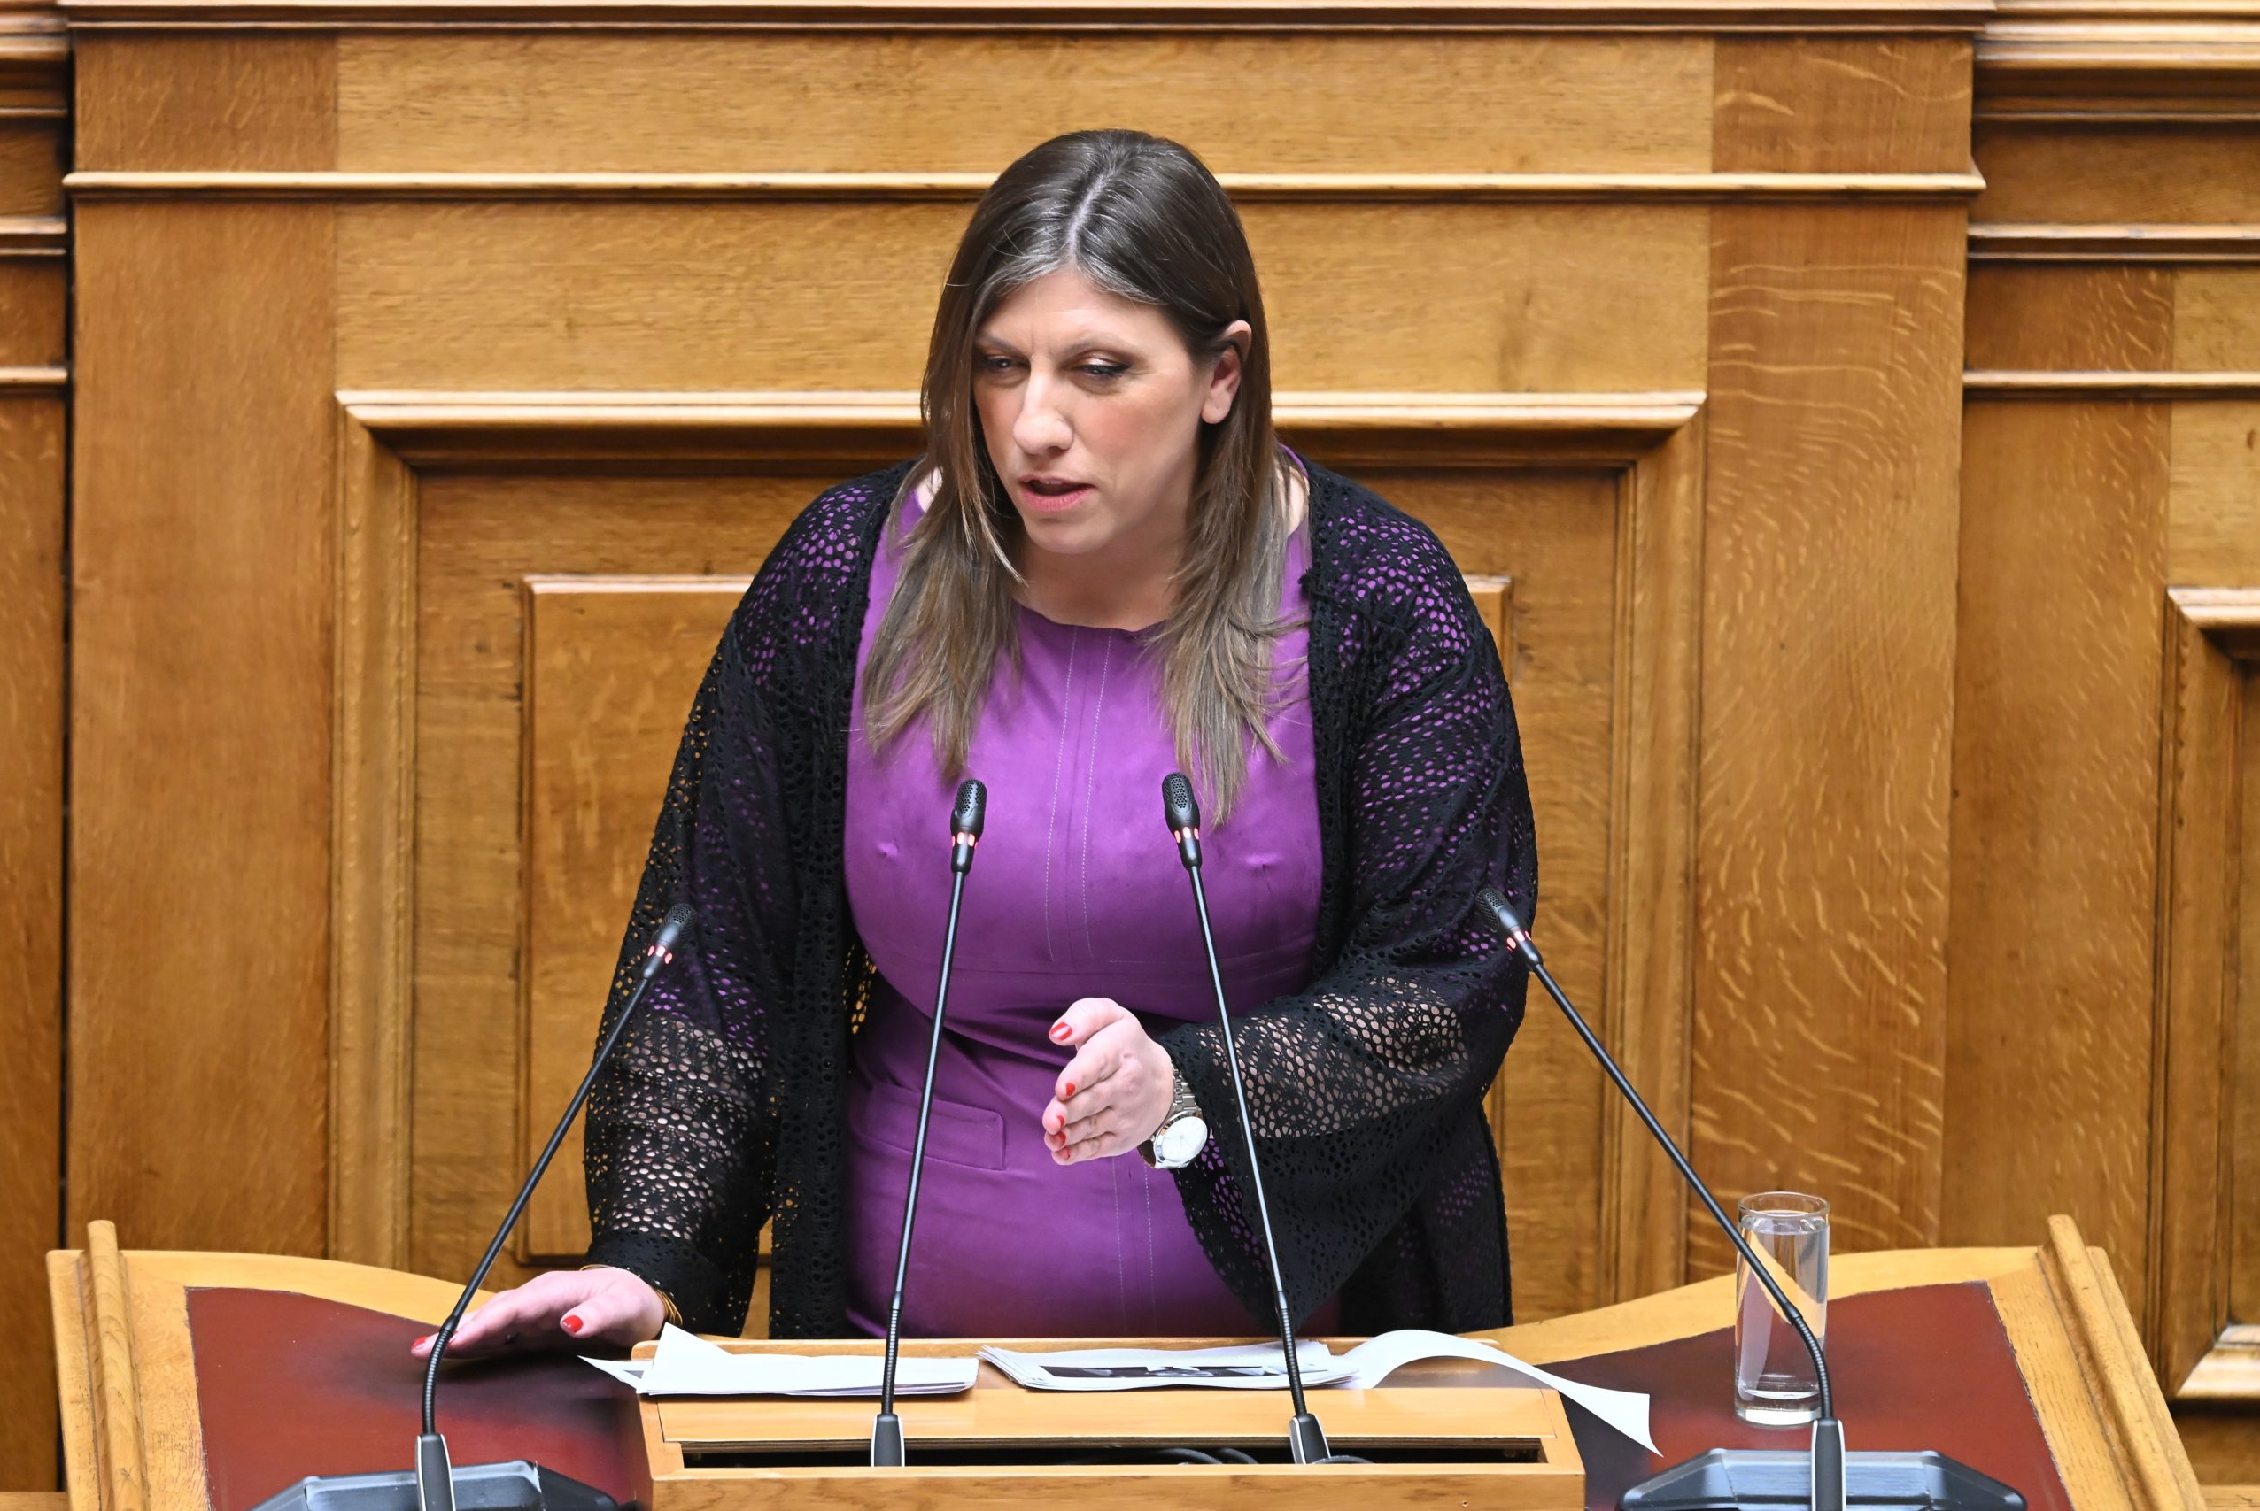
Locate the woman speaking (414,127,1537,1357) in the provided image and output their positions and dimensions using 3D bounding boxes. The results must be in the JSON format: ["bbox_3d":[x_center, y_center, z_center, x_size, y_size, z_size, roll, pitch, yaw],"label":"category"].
[{"bbox_3d":[-0.092,0.470,14.156,0.650,1.700,0.480,2,15,2],"label":"woman speaking"}]

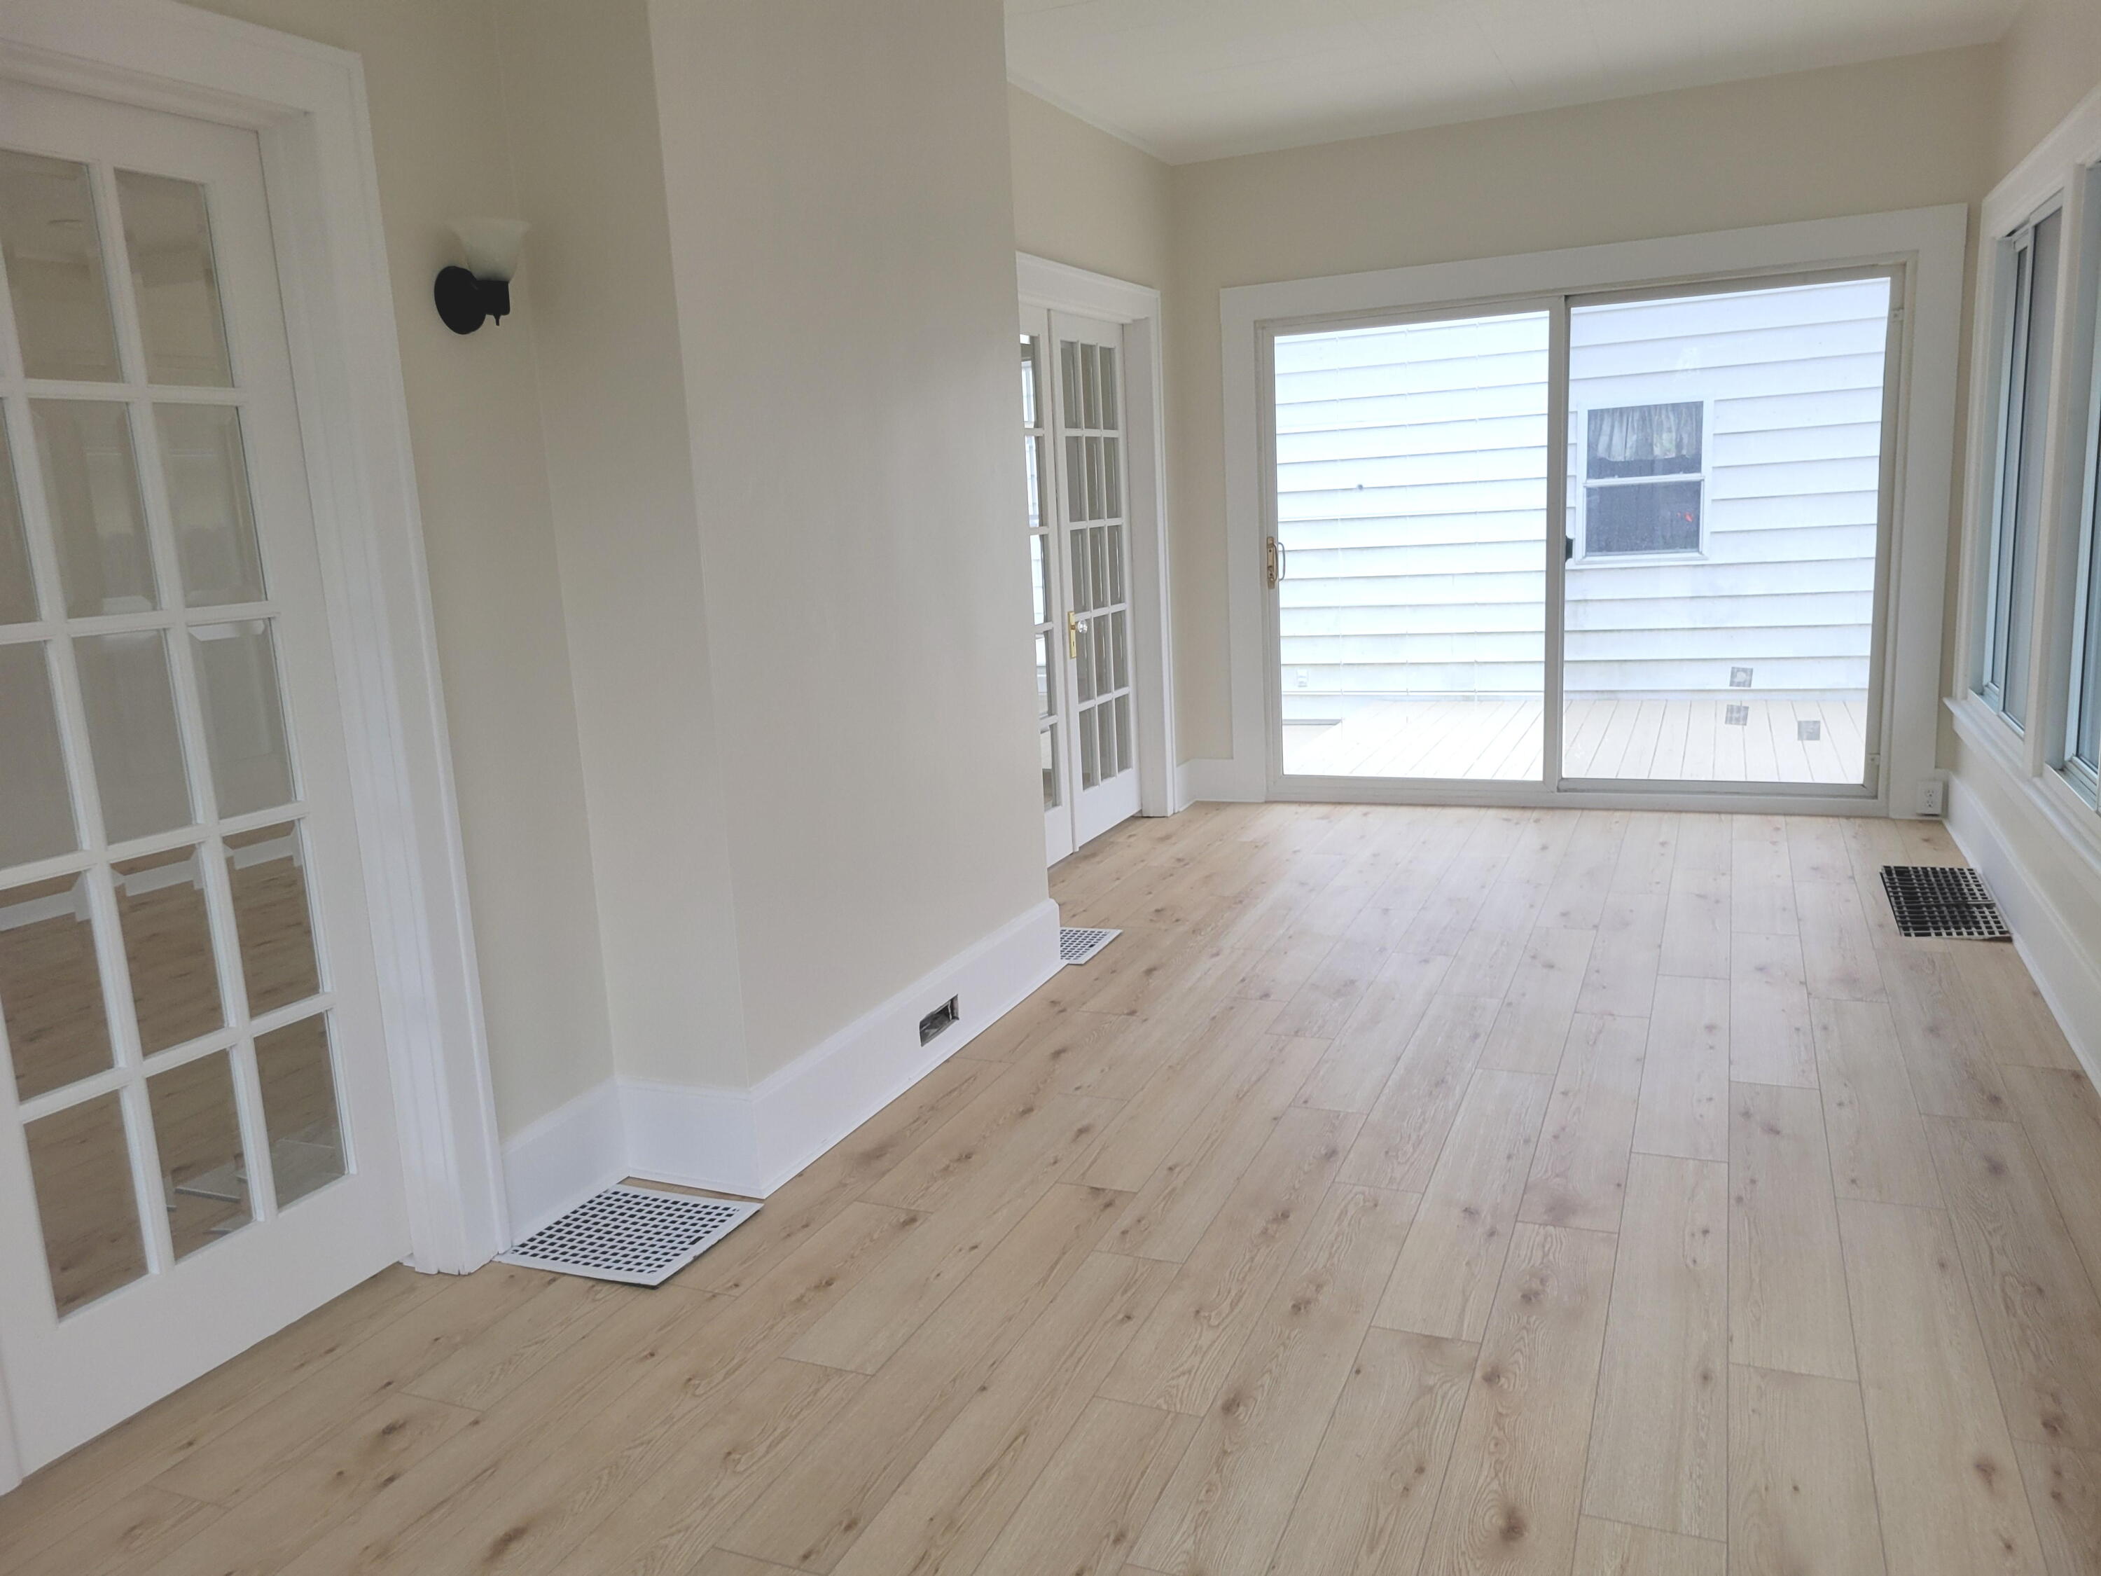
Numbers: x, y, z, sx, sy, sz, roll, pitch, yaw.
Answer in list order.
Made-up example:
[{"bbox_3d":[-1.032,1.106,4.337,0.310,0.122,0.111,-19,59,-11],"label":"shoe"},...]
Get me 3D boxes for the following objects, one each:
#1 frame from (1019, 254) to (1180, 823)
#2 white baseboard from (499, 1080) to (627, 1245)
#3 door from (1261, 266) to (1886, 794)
[{"bbox_3d":[0.108,-0.805,5.912,0.168,2.155,1.594,1,11,23],"label":"frame"},{"bbox_3d":[-0.964,0.739,3.127,0.024,0.221,0.351,1,11,23],"label":"white baseboard"},{"bbox_3d":[2.031,-0.935,6.323,2.387,2.004,0.108,1,11,23],"label":"door"}]

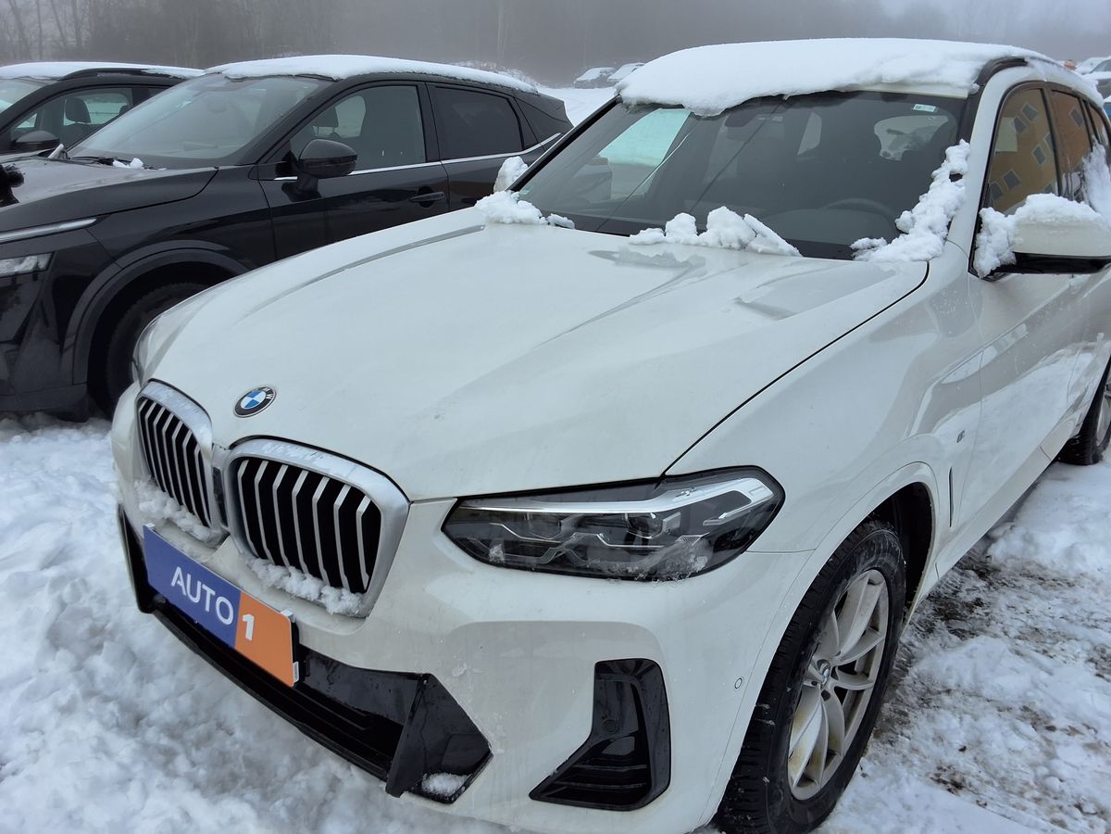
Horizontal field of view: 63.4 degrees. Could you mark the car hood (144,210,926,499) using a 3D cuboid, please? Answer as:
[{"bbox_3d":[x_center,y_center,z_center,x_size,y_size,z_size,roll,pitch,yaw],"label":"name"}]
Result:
[{"bbox_3d":[-0.143,-0.239,2.091,1.560,0.310,1.400,17,24,37],"label":"car hood"}]

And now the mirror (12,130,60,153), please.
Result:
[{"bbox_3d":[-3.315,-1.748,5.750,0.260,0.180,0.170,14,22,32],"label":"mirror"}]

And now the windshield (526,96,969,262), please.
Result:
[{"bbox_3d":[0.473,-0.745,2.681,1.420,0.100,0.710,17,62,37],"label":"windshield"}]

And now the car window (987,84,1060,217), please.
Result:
[{"bbox_3d":[1.290,-0.691,2.502,0.080,0.460,0.980,-11,6,43],"label":"car window"}]

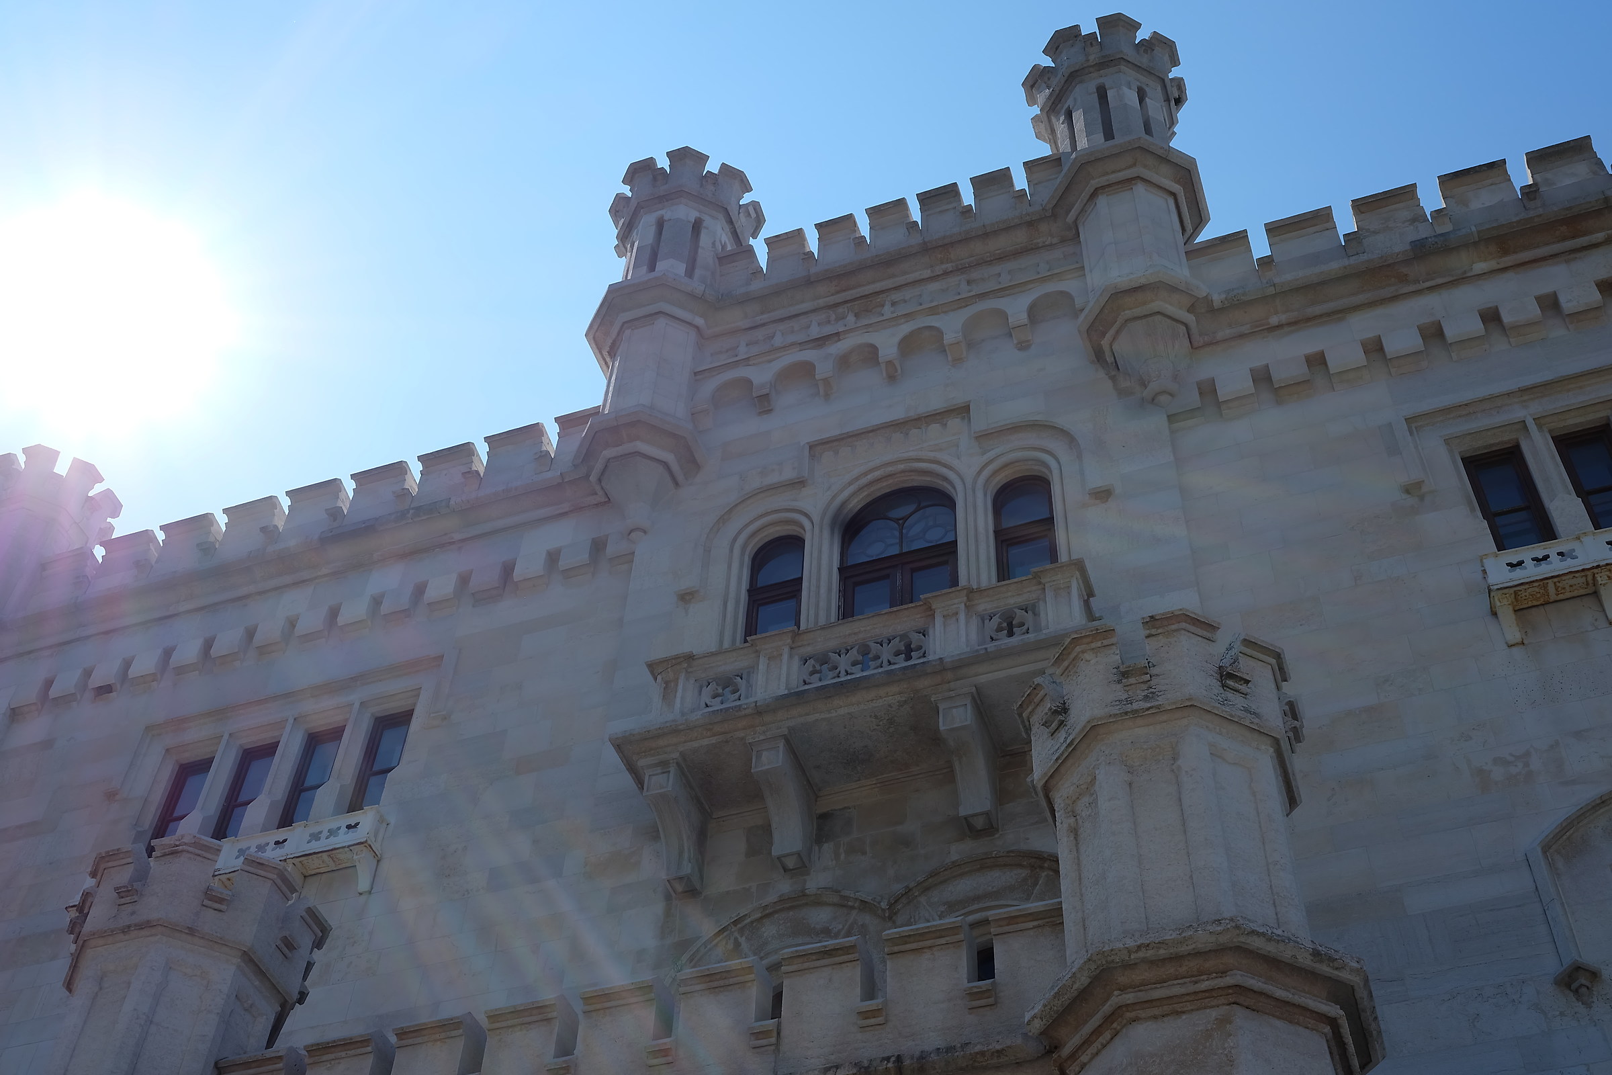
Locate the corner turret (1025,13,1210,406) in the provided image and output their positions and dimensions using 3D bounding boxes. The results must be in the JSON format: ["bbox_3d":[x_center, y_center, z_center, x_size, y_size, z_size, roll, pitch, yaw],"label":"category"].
[{"bbox_3d":[3.939,-3.736,22.173,2.064,7.248,2.064,-14,-52,14],"label":"corner turret"}]

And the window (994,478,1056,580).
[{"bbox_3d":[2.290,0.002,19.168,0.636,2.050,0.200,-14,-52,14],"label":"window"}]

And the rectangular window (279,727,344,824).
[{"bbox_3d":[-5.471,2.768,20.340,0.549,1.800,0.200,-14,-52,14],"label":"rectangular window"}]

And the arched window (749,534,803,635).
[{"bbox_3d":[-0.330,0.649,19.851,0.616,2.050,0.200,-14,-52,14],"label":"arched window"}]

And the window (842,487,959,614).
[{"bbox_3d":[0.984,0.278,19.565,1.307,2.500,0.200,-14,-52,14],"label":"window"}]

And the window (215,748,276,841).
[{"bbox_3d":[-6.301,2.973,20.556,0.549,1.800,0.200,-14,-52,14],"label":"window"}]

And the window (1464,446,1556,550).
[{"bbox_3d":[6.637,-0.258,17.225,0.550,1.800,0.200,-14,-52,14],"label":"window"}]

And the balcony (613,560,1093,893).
[{"bbox_3d":[0.578,1.697,16.660,4.644,2.143,1.248,-14,-52,14],"label":"balcony"}]

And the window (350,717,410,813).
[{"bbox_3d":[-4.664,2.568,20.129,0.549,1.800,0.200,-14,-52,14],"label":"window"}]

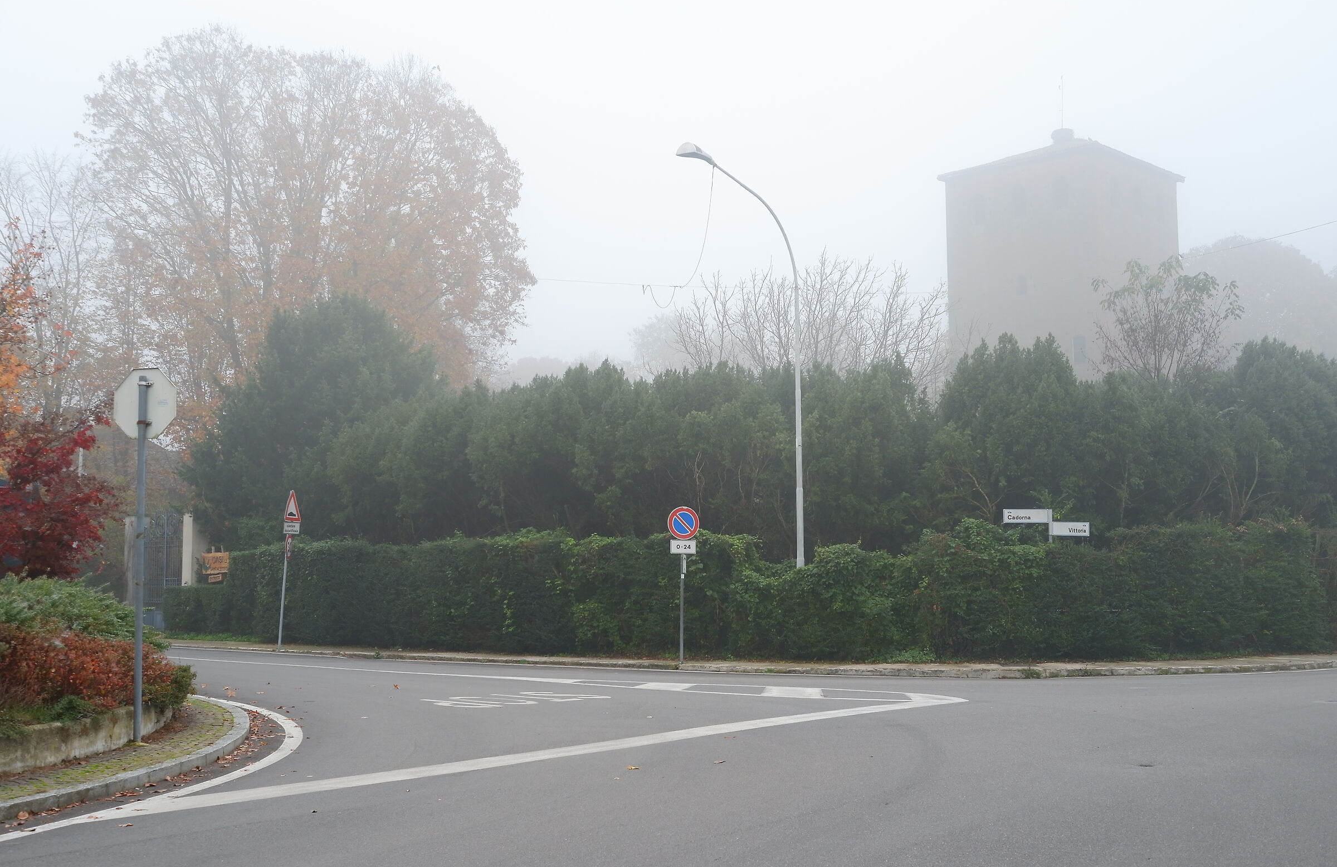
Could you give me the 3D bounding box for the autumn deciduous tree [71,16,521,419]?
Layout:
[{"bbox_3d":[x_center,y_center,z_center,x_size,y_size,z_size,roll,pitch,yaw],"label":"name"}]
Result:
[{"bbox_3d":[-14.953,-4.622,62.849,18.020,25.170,17.640,0,-6,0],"label":"autumn deciduous tree"}]

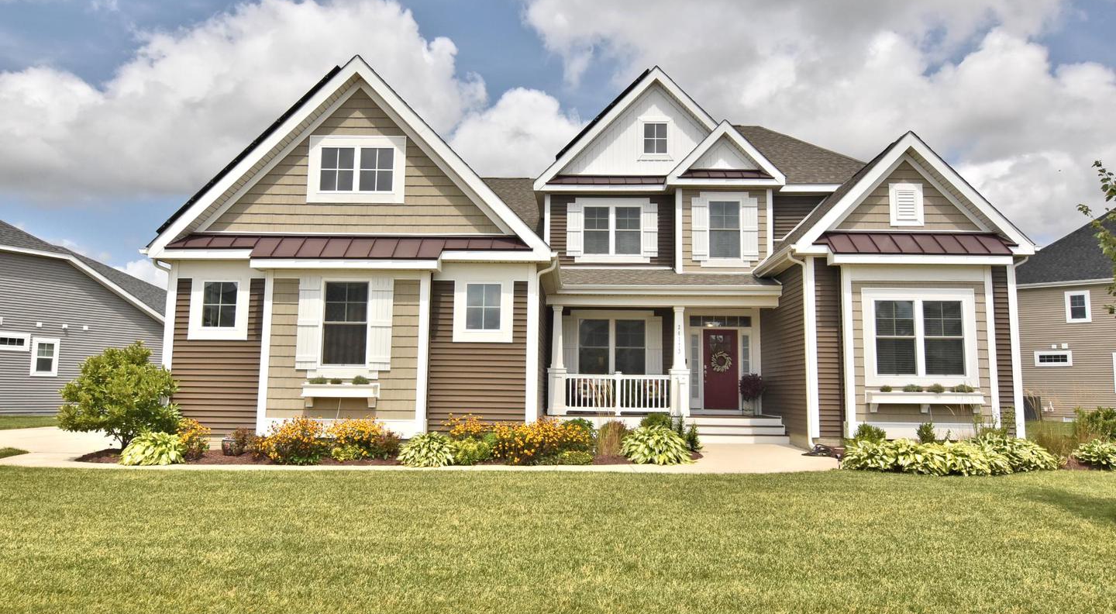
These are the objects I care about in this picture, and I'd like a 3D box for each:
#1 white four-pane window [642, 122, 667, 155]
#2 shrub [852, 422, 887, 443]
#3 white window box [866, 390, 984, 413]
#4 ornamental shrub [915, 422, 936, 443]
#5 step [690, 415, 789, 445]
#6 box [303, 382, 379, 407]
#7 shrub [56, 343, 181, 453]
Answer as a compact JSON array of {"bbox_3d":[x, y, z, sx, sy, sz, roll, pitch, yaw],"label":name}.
[{"bbox_3d":[2.563,-4.429,17.977,0.664,0.895,0.100,1,-7,2],"label":"white four-pane window"},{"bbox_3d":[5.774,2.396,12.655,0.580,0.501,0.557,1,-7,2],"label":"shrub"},{"bbox_3d":[6.974,1.808,12.976,2.118,0.422,0.270,1,-7,2],"label":"white window box"},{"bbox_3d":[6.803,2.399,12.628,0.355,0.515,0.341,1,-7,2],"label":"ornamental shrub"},{"bbox_3d":[3.752,2.598,14.367,2.060,0.515,0.700,1,-7,2],"label":"step"},{"bbox_3d":[-3.657,1.494,11.517,1.245,0.409,0.270,1,-7,2],"label":"box"},{"bbox_3d":[-7.546,1.518,11.754,1.800,1.852,1.780,1,-7,2],"label":"shrub"}]

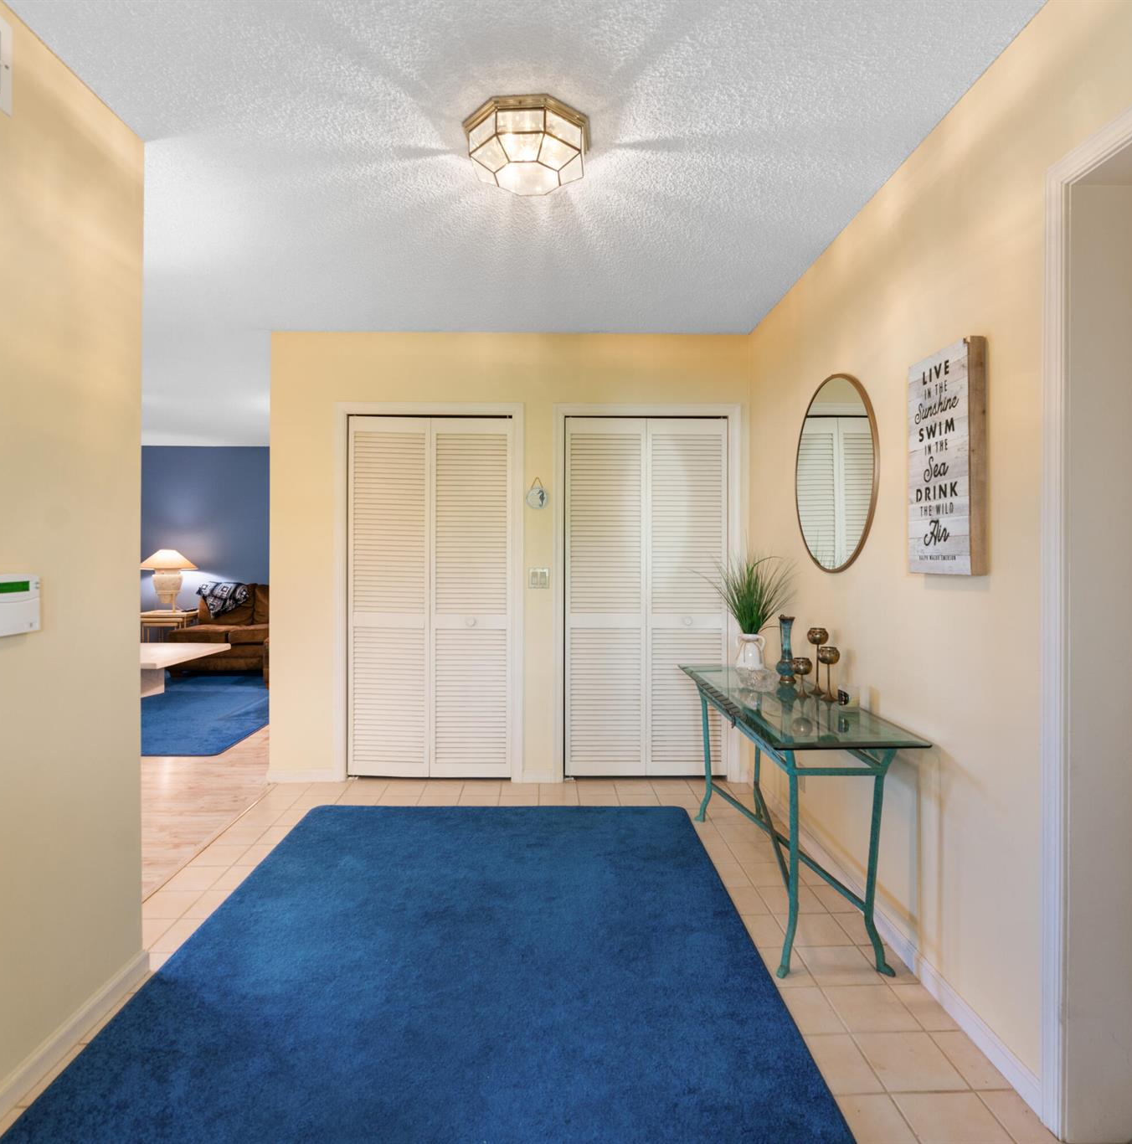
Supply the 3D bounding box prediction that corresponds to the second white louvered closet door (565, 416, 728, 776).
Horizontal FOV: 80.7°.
[{"bbox_3d":[0.455,0.135,3.731,0.910,2.000,0.035,0,2,-1],"label":"second white louvered closet door"}]

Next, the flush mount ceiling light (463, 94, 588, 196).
[{"bbox_3d":[-0.118,-1.198,1.935,0.360,0.120,0.360,0,2,-1],"label":"flush mount ceiling light"}]

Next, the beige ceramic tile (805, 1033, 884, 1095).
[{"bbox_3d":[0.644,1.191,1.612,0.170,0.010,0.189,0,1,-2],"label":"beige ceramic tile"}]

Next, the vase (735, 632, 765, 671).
[{"bbox_3d":[0.838,0.369,3.024,0.137,0.170,0.105,0,1,-1],"label":"vase"}]

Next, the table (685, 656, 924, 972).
[{"bbox_3d":[0.773,0.817,2.530,0.428,0.709,1.416,0,1,-1],"label":"table"}]

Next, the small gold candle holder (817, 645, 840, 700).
[{"bbox_3d":[0.994,0.384,2.515,0.078,0.203,0.078,0,2,-1],"label":"small gold candle holder"}]

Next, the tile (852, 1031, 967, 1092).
[{"bbox_3d":[0.833,1.191,1.620,0.196,0.010,0.189,0,1,-2],"label":"tile"}]

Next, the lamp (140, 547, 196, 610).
[{"bbox_3d":[-4.242,0.083,7.109,0.580,0.640,0.580,0,2,-1],"label":"lamp"}]

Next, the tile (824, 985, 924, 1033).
[{"bbox_3d":[0.851,1.222,1.865,0.198,0.010,0.198,0,2,-1],"label":"tile"}]

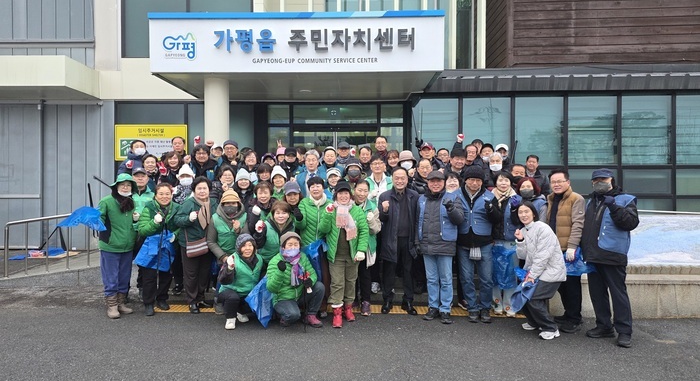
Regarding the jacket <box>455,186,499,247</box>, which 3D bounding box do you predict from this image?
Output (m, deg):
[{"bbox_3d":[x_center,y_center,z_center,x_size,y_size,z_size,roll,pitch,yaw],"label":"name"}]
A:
[{"bbox_3d":[1.420,0.303,5.220,0.510,0.690,0.360,0,1,12],"label":"jacket"}]

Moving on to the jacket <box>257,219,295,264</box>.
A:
[{"bbox_3d":[-0.834,0.621,5.350,0.440,0.580,0.300,0,1,-9],"label":"jacket"}]

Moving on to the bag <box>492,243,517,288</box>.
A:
[{"bbox_3d":[1.781,0.880,5.350,0.290,0.500,0.150,0,1,11],"label":"bag"}]

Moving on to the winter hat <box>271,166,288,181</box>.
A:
[{"bbox_3d":[-0.909,-0.222,6.000,0.195,0.175,0.220,0,1,-9],"label":"winter hat"}]

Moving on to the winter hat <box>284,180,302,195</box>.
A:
[{"bbox_3d":[-0.680,-0.030,5.550,0.195,0.150,0.250,0,1,-6],"label":"winter hat"}]

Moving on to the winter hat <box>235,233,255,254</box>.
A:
[{"bbox_3d":[-1.150,0.589,5.120,0.220,0.220,0.250,0,1,-18],"label":"winter hat"}]

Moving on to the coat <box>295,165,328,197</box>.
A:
[{"bbox_3d":[-0.490,0.040,6.080,0.520,0.660,0.320,0,1,-3],"label":"coat"}]

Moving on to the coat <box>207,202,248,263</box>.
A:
[{"bbox_3d":[-1.396,0.479,5.300,0.480,0.680,0.400,0,1,-10],"label":"coat"}]

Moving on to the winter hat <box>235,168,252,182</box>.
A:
[{"bbox_3d":[-1.397,-0.197,6.100,0.220,0.180,0.230,0,1,-5],"label":"winter hat"}]

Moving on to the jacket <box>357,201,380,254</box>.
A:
[{"bbox_3d":[0.180,0.440,5.480,0.460,0.640,0.300,0,1,1],"label":"jacket"}]

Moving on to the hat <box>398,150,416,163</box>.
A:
[{"bbox_3d":[0.816,-0.468,6.600,0.265,0.190,0.280,0,1,3],"label":"hat"}]

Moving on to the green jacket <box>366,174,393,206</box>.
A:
[{"bbox_3d":[0.370,0.093,6.150,0.460,0.600,0.340,0,1,5],"label":"green jacket"}]

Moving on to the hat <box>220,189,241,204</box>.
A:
[{"bbox_3d":[-1.356,0.071,5.300,0.210,0.155,0.250,0,1,-12],"label":"hat"}]

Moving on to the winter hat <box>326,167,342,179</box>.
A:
[{"bbox_3d":[-0.207,-0.227,6.200,0.205,0.170,0.230,0,1,-6],"label":"winter hat"}]

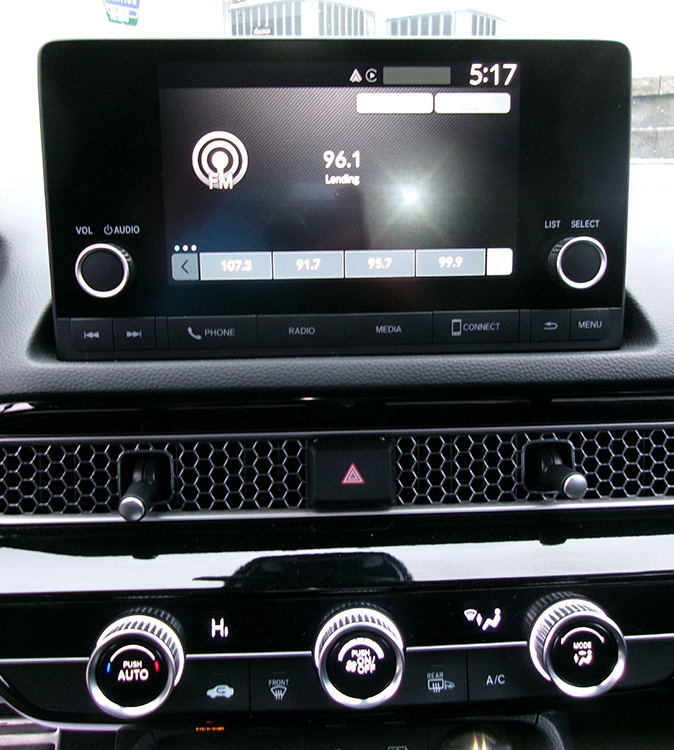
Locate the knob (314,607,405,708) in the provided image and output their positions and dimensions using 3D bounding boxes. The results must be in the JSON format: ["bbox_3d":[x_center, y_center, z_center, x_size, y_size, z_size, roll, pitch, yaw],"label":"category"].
[{"bbox_3d":[0.009,0.111,0.306,0.036,0.036,0.015,-1,0,-3],"label":"knob"}]

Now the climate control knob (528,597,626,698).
[{"bbox_3d":[0.096,0.110,0.311,0.036,0.036,0.015,-1,0,-3],"label":"climate control knob"}]

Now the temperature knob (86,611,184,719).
[{"bbox_3d":[-0.078,0.113,0.301,0.036,0.036,0.015,-1,0,-3],"label":"temperature knob"}]

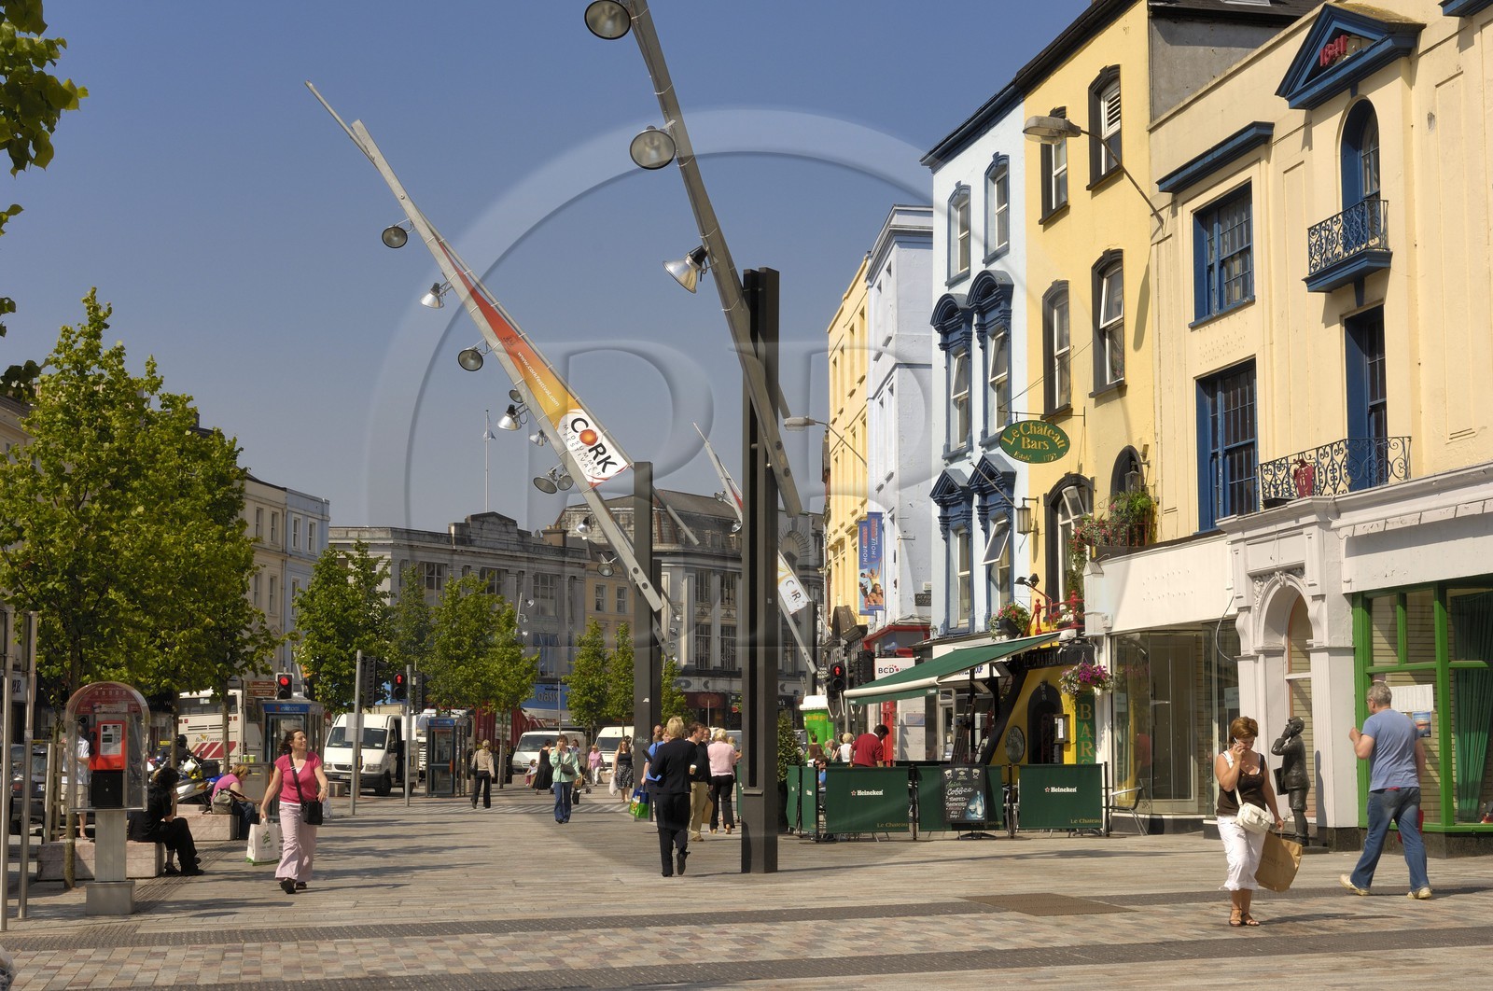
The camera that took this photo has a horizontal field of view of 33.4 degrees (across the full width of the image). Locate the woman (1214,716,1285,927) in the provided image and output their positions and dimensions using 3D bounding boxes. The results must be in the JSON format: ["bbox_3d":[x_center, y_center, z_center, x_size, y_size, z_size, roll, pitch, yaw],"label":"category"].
[{"bbox_3d":[3.856,2.491,19.082,0.480,1.599,0.380,2,-6,-19],"label":"woman"}]

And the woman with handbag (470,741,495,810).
[{"bbox_3d":[-6.295,6.659,59.287,0.550,1.596,0.420,0,-6,-2],"label":"woman with handbag"}]

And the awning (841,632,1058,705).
[{"bbox_3d":[3.349,2.929,41.717,2.252,1.053,6.737,1,-6,-11],"label":"awning"}]

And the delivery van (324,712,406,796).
[{"bbox_3d":[-12.090,8.410,80.540,2.000,2.500,5.100,0,-6,4],"label":"delivery van"}]

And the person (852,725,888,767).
[{"bbox_3d":[1.851,4.227,37.118,0.520,1.600,0.500,-5,-8,40],"label":"person"}]

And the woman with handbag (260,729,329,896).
[{"bbox_3d":[-4.617,3.229,25.386,0.620,1.673,0.450,2,-6,-19],"label":"woman with handbag"}]

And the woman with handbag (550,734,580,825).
[{"bbox_3d":[-3.392,5.316,46.576,0.550,1.618,0.420,1,-6,-6],"label":"woman with handbag"}]

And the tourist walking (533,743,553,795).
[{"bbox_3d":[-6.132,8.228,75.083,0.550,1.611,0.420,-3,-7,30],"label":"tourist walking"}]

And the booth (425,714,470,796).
[{"bbox_3d":[-8.665,7.553,71.819,0.900,2.289,0.900,-2,-6,16],"label":"booth"}]

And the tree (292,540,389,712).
[{"bbox_3d":[-11.601,4.975,71.365,2.785,7.396,2.800,0,-6,0],"label":"tree"}]

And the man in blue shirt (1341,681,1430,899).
[{"bbox_3d":[5.400,2.484,20.994,0.520,1.820,0.620,5,-8,-40],"label":"man in blue shirt"}]

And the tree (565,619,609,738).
[{"bbox_3d":[-6.469,8.359,101.176,1.950,6.700,1.950,0,-6,0],"label":"tree"}]

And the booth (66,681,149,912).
[{"bbox_3d":[-5.781,2.750,22.557,0.740,2.086,0.580,1,-6,-12],"label":"booth"}]

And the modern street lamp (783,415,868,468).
[{"bbox_3d":[2.088,-1.407,65.428,2.294,1.366,0.350,0,-6,-3],"label":"modern street lamp"}]

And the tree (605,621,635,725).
[{"bbox_3d":[-5.221,8.693,104.660,1.750,6.727,1.750,0,-6,0],"label":"tree"}]

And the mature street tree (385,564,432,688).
[{"bbox_3d":[-10.408,5.658,76.824,2.000,7.114,2.000,0,-6,0],"label":"mature street tree"}]

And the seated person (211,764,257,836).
[{"bbox_3d":[-8.232,4.910,39.861,0.750,1.189,0.500,1,-6,-10],"label":"seated person"}]

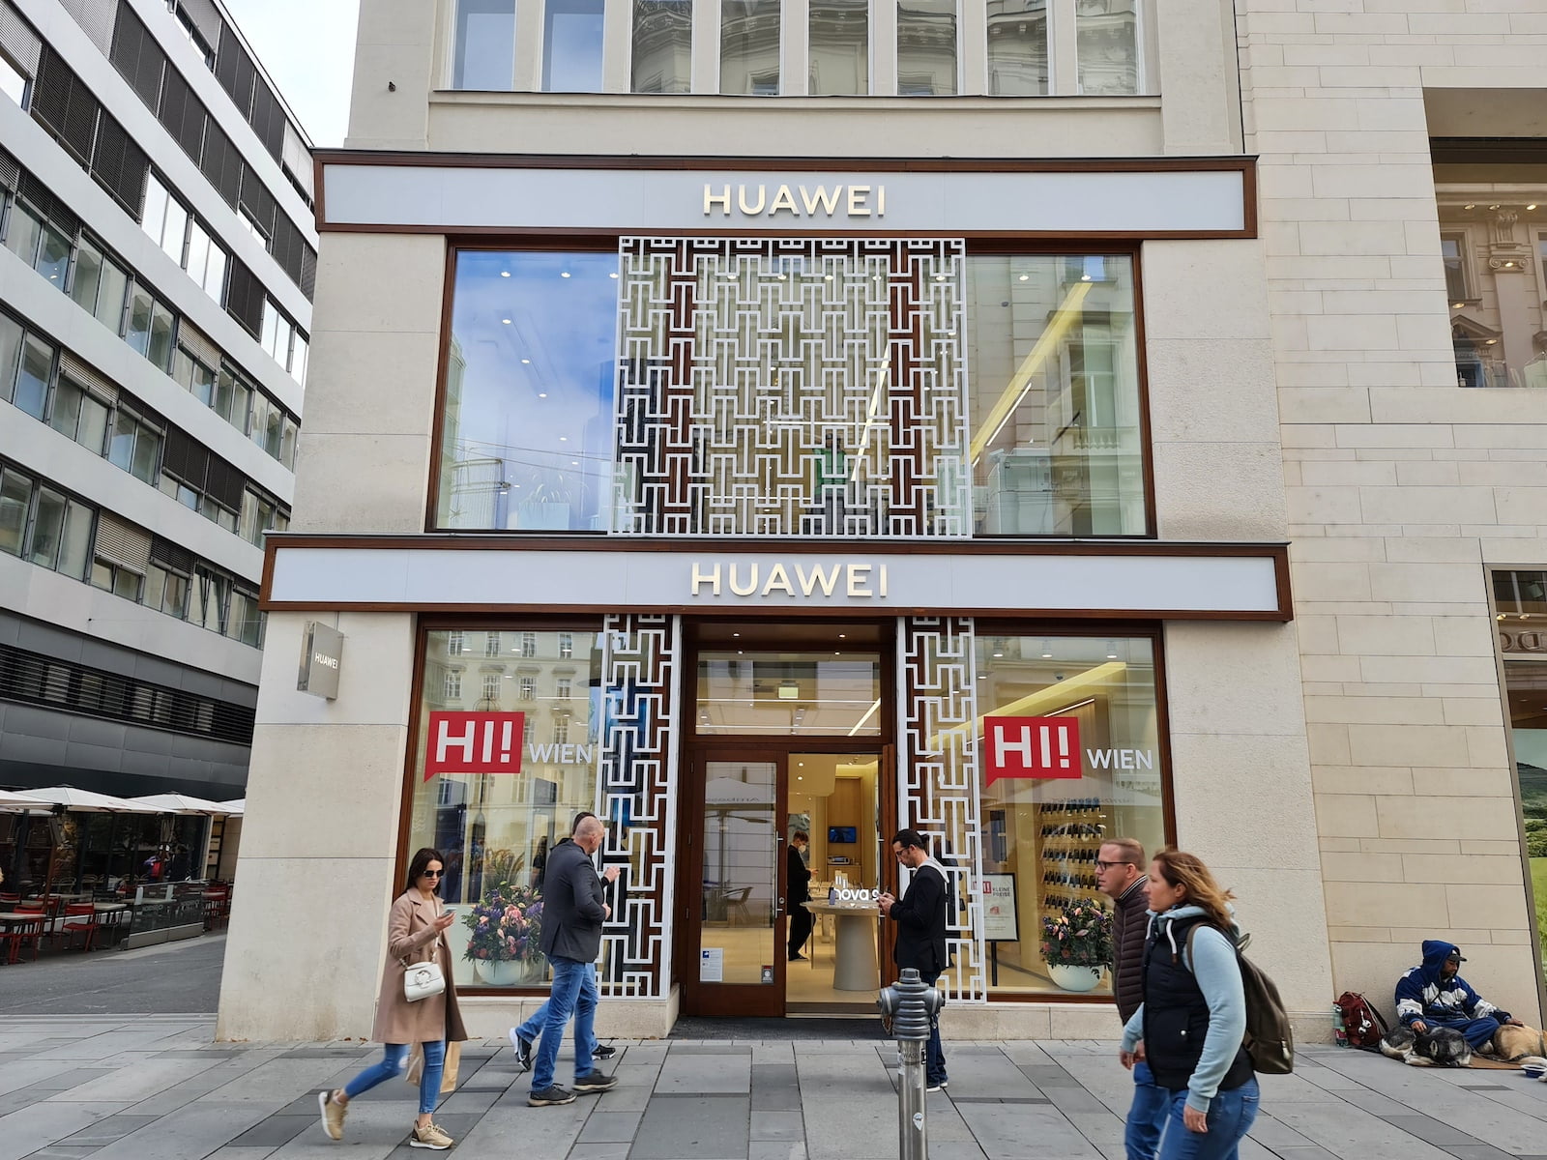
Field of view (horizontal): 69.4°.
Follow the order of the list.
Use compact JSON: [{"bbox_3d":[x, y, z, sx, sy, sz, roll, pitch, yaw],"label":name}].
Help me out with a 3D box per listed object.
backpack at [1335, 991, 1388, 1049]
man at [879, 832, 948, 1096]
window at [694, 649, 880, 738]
[{"bbox_3d":[4.855,3.634,9.216,0.340,0.440,0.260,-6,-14,28],"label":"backpack"},{"bbox_3d":[0.983,2.608,7.766,0.490,1.710,0.500,0,-13,3],"label":"man"},{"bbox_3d":[0.156,1.105,10.905,1.790,0.810,0.080,1,-12,0],"label":"window"}]

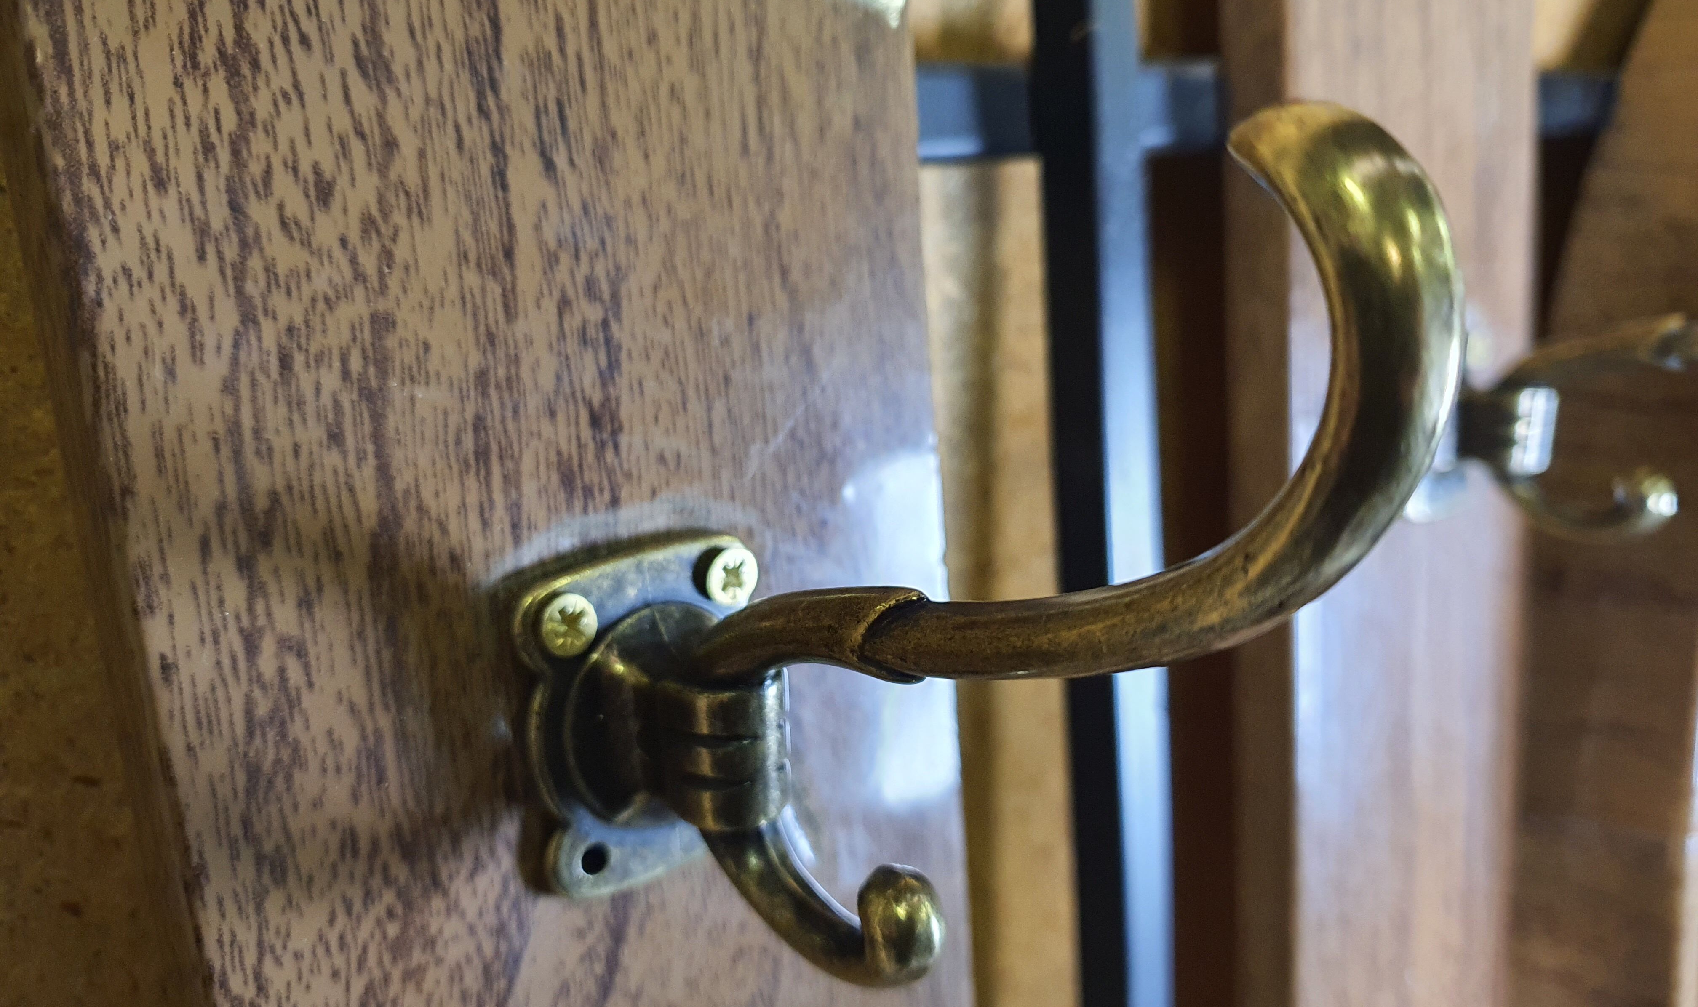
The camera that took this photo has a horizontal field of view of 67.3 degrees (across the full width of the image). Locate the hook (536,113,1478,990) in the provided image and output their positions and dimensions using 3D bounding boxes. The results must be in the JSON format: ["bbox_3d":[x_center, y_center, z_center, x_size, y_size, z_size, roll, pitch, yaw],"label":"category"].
[{"bbox_3d":[0.005,0.011,0.122,0.035,0.084,0.101,-14,14,-40],"label":"hook"}]

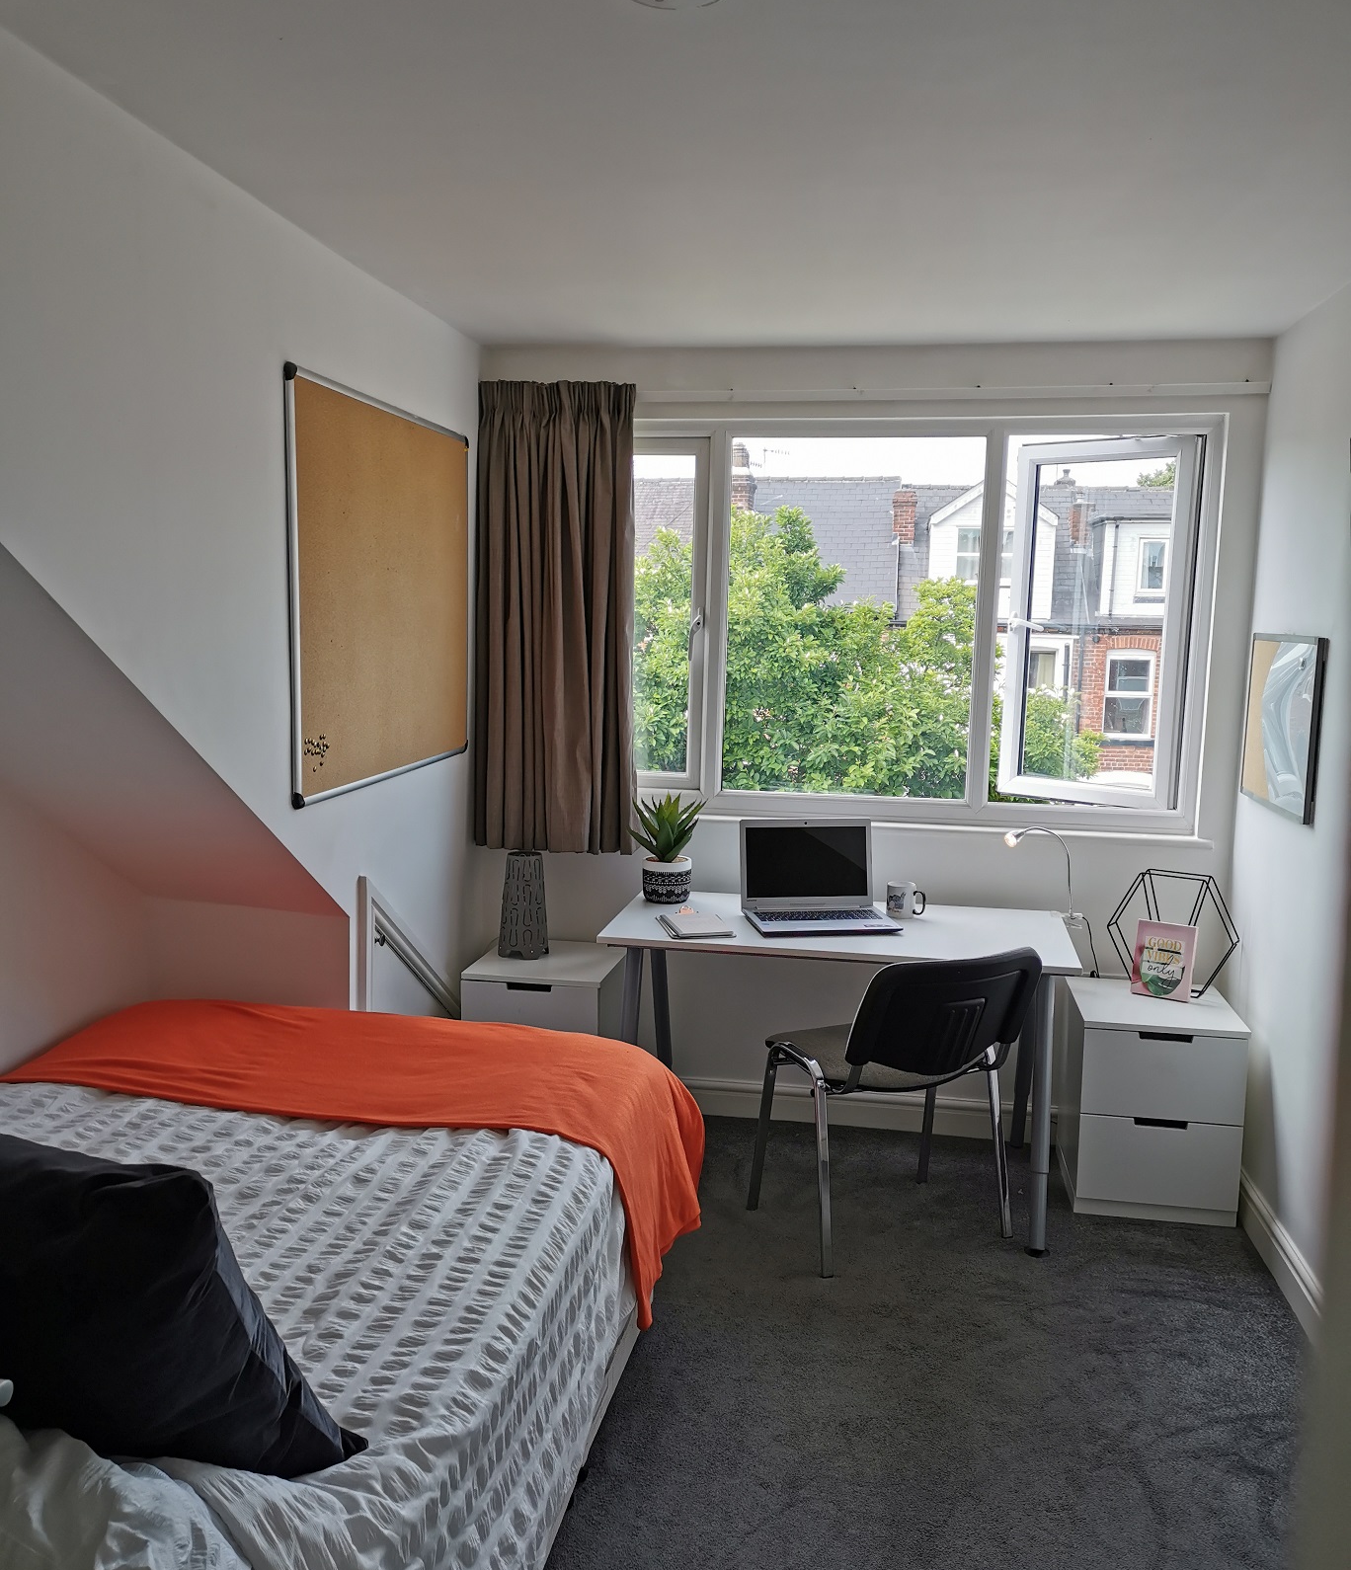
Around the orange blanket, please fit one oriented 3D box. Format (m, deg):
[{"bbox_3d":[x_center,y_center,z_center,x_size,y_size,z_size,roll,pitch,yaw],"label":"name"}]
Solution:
[{"bbox_3d":[-0.696,0.858,3.193,1.440,0.515,0.840,2,7,10],"label":"orange blanket"}]

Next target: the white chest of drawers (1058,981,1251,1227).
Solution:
[{"bbox_3d":[1.316,0.863,3.935,0.405,0.536,0.470,2,7,9],"label":"white chest of drawers"}]

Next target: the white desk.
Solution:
[{"bbox_3d":[0.445,0.744,3.872,1.200,0.752,0.700,2,7,10],"label":"white desk"}]

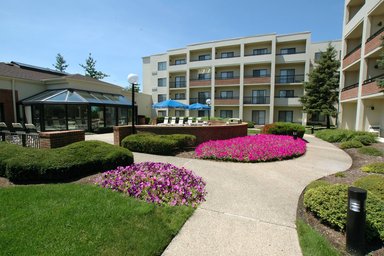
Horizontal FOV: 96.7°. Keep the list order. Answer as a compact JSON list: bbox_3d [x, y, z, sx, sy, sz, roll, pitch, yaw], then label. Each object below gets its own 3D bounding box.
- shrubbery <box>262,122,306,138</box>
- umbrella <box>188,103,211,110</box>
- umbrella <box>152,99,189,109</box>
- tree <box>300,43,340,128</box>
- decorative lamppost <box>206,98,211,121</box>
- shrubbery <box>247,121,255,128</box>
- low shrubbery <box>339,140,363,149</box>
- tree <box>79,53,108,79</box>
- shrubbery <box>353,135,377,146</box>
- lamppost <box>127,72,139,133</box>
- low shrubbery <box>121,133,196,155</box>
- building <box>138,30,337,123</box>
[{"bbox_3d":[6.847,0.121,12.630,2.900,1.100,1.900,1,4,12],"label":"shrubbery"},{"bbox_3d":[0.550,-0.945,15.471,2.450,2.500,2.450,1,4,0],"label":"umbrella"},{"bbox_3d":[-1.476,-0.742,11.878,2.500,2.520,2.500,1,4,0],"label":"umbrella"},{"bbox_3d":[14.641,-4.416,18.144,4.700,9.450,4.700,1,4,0],"label":"tree"},{"bbox_3d":[1.718,-1.387,17.446,0.500,3.150,0.500,1,4,0],"label":"decorative lamppost"},{"bbox_3d":[6.890,-0.314,20.218,1.200,0.850,1.200,1,4,0],"label":"shrubbery"},{"bbox_3d":[7.861,0.770,8.462,1.000,0.360,0.850,2,4,20],"label":"low shrubbery"},{"bbox_3d":[-16.200,-6.451,27.651,5.000,11.800,5.000,1,4,0],"label":"tree"},{"bbox_3d":[9.587,0.603,9.453,1.200,0.600,1.050,2,4,20],"label":"shrubbery"},{"bbox_3d":[-2.860,-0.893,8.362,0.510,3.550,0.510,1,4,0],"label":"lamppost"},{"bbox_3d":[-1.388,0.570,7.403,3.150,0.780,1.700,0,4,-8],"label":"low shrubbery"},{"bbox_3d":[7.064,-6.169,29.034,28.600,11.400,12.500,2,4,20],"label":"building"}]

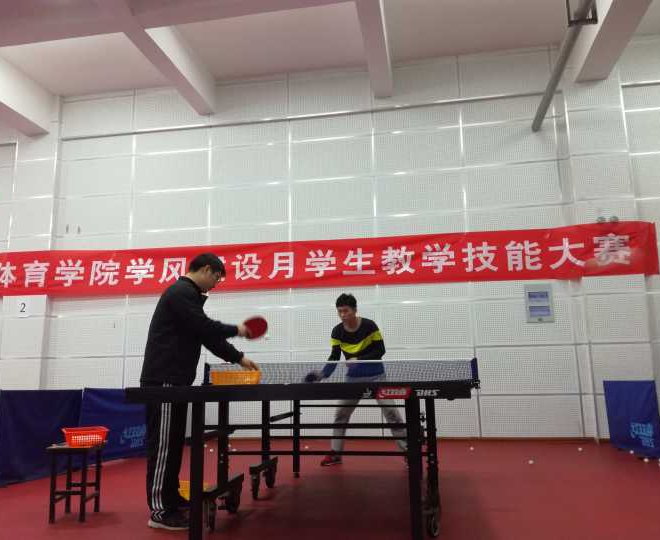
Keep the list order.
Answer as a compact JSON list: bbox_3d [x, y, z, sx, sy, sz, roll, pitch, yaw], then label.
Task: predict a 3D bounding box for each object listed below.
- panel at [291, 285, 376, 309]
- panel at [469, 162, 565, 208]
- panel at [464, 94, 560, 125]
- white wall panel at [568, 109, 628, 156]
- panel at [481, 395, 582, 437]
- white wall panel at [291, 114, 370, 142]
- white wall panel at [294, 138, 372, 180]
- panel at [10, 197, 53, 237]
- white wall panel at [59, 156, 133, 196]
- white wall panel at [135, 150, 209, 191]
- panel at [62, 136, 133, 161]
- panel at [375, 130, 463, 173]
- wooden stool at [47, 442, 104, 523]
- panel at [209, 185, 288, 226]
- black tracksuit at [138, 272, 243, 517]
[{"bbox_3d":[0.056,0.193,7.592,1.200,0.600,0.040,-3,-11,10],"label":"panel"},{"bbox_3d":[2.382,-1.095,7.347,1.192,0.592,0.030,-3,-10,9],"label":"panel"},{"bbox_3d":[2.379,-2.138,7.581,1.200,0.338,0.050,-3,-10,10],"label":"panel"},{"bbox_3d":[3.401,-1.754,7.143,0.676,0.592,0.030,-3,-10,9],"label":"white wall panel"},{"bbox_3d":[2.468,1.797,6.937,1.208,0.506,0.050,-3,-10,10],"label":"panel"},{"bbox_3d":[0.013,-2.009,7.923,1.192,0.320,0.030,-3,-10,9],"label":"white wall panel"},{"bbox_3d":[0.019,-1.579,7.967,1.208,0.600,0.050,-3,-10,10],"label":"white wall panel"},{"bbox_3d":[-4.436,-0.793,8.376,0.675,0.593,0.050,-3,-10,10],"label":"panel"},{"bbox_3d":[-3.518,-1.394,8.541,1.200,0.600,0.040,-3,-11,10],"label":"white wall panel"},{"bbox_3d":[-2.337,-1.454,8.338,1.200,0.600,0.040,-3,-11,10],"label":"white wall panel"},{"bbox_3d":[-3.511,-1.835,8.506,1.192,0.320,0.030,-3,-10,9],"label":"panel"},{"bbox_3d":[1.205,-1.622,7.698,1.200,0.593,0.050,-3,-10,10],"label":"panel"},{"bbox_3d":[-1.548,1.293,3.449,0.258,0.425,0.305,0,-10,-3],"label":"wooden stool"},{"bbox_3d":[-1.147,-0.923,7.993,1.200,0.593,0.050,-3,-10,10],"label":"panel"},{"bbox_3d":[-0.864,0.752,3.503,0.570,1.360,0.540,2,-11,-18],"label":"black tracksuit"}]

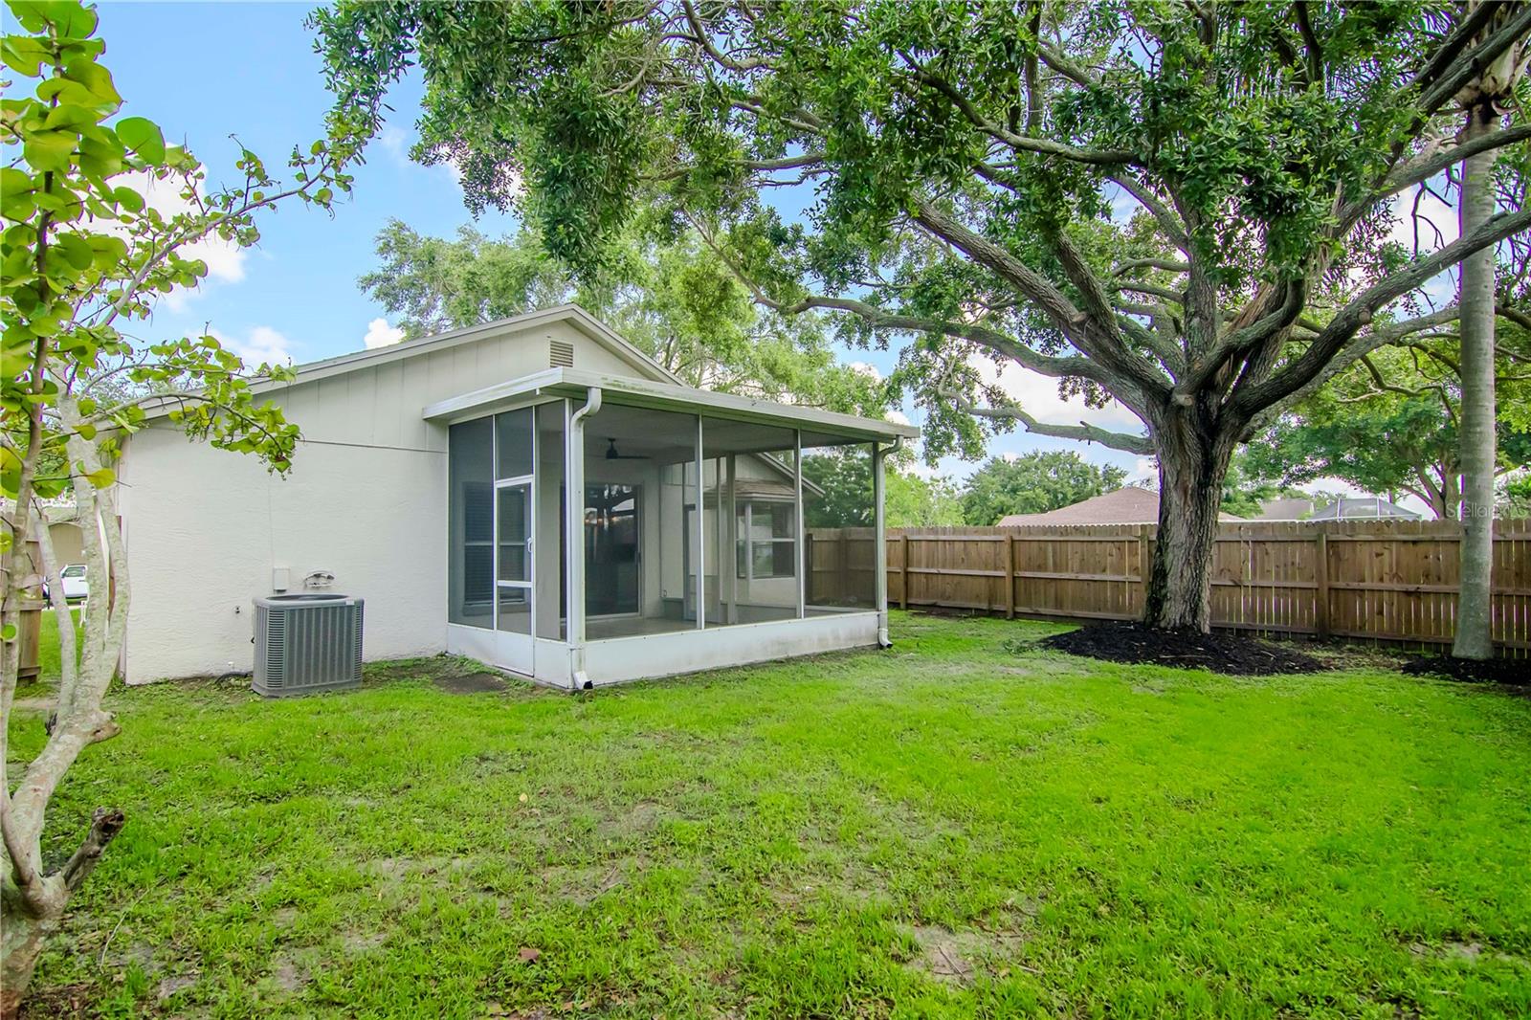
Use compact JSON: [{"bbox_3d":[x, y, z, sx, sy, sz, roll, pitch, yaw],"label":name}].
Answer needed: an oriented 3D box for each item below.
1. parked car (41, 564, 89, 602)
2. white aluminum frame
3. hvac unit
[{"bbox_3d":[-27.800,3.040,27.740,4.900,1.720,1.850,0,-4,-18],"label":"parked car"},{"bbox_3d":[-1.213,0.396,9.083,4.658,2.850,3.201,2,-5,-43],"label":"white aluminum frame"},{"bbox_3d":[-4.500,1.330,6.720,0.820,0.830,0.820,2,-5,-43],"label":"hvac unit"}]

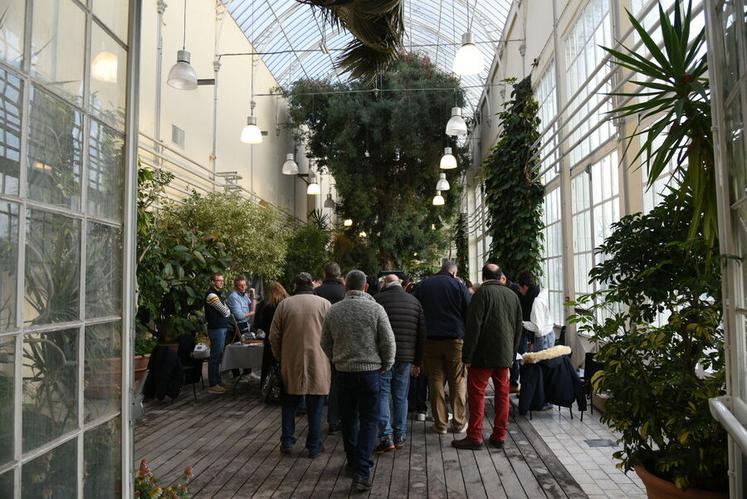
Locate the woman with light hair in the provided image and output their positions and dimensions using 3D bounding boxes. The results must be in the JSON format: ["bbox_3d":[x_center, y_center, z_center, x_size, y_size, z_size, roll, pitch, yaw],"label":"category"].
[{"bbox_3d":[-1.400,1.281,7.008,0.500,1.620,0.420,0,-4,-11],"label":"woman with light hair"}]

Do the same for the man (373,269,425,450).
[{"bbox_3d":[0.229,1.087,4.940,0.580,1.690,0.450,0,-4,-7],"label":"man"}]

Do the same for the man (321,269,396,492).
[{"bbox_3d":[-0.128,1.026,4.120,0.600,1.700,0.580,-1,-4,3],"label":"man"}]

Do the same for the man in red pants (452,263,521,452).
[{"bbox_3d":[1.119,1.039,4.983,0.600,1.780,0.450,-1,-4,5],"label":"man in red pants"}]

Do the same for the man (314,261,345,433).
[{"bbox_3d":[-0.464,1.066,5.495,0.520,1.820,0.420,-1,-4,5],"label":"man"}]

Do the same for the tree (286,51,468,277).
[{"bbox_3d":[0.127,-2.344,20.883,7.400,10.800,6.600,-1,-4,5],"label":"tree"}]

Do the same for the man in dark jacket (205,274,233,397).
[{"bbox_3d":[-2.339,1.248,7.513,0.380,1.770,0.470,-2,-4,21],"label":"man in dark jacket"}]

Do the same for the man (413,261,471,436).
[{"bbox_3d":[0.752,1.045,5.465,0.620,1.840,0.450,-1,-4,12],"label":"man"}]

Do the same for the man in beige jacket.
[{"bbox_3d":[-0.689,1.073,4.791,0.580,1.710,0.420,0,-4,0],"label":"man in beige jacket"}]

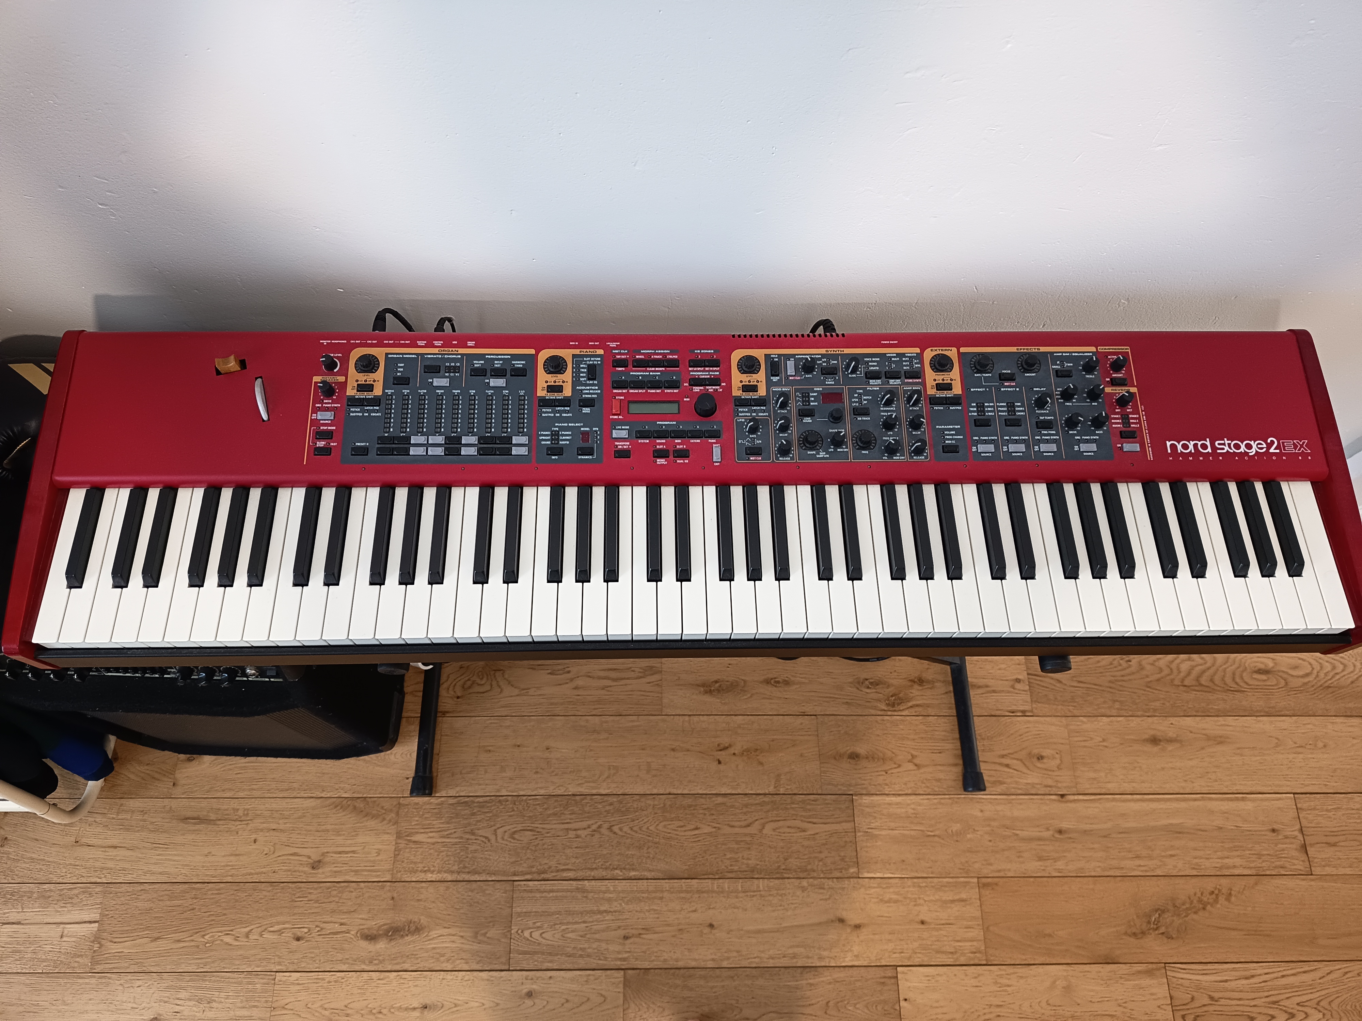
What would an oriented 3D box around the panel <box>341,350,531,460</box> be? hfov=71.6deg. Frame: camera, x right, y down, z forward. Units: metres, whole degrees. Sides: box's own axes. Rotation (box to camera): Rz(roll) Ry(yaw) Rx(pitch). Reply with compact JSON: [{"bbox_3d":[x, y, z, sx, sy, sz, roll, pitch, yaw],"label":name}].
[{"bbox_3d":[-0.237,-0.105,0.926,0.184,0.015,0.121,0,73,-2],"label":"panel"}]

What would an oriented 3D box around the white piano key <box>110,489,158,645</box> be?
[{"bbox_3d":[-0.512,0.053,0.904,0.023,0.021,0.151,0,67,-2],"label":"white piano key"}]

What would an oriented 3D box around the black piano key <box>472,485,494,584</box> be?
[{"bbox_3d":[-0.189,0.023,0.909,0.013,0.013,0.096,0,67,-2],"label":"black piano key"}]

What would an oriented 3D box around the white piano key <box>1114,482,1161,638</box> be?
[{"bbox_3d":[0.435,0.047,0.923,0.023,0.021,0.150,0,67,-2],"label":"white piano key"}]

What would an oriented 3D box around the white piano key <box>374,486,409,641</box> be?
[{"bbox_3d":[-0.271,0.052,0.906,0.023,0.021,0.151,0,67,-2],"label":"white piano key"}]

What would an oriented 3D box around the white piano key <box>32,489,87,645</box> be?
[{"bbox_3d":[-0.576,0.053,0.891,0.023,0.020,0.151,0,67,-2],"label":"white piano key"}]

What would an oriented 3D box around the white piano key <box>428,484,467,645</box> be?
[{"bbox_3d":[-0.223,0.051,0.902,0.023,0.021,0.150,0,67,-2],"label":"white piano key"}]

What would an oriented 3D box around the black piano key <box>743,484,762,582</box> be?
[{"bbox_3d":[0.070,0.020,0.912,0.013,0.013,0.099,0,67,-2],"label":"black piano key"}]

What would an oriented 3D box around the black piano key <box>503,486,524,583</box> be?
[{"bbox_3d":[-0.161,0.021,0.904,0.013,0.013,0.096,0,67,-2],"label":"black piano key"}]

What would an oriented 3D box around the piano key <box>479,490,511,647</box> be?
[{"bbox_3d":[-0.174,0.051,0.908,0.023,0.022,0.151,0,67,-2],"label":"piano key"}]

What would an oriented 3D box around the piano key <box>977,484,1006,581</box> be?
[{"bbox_3d":[0.305,0.019,0.924,0.013,0.013,0.096,0,67,-2],"label":"piano key"}]

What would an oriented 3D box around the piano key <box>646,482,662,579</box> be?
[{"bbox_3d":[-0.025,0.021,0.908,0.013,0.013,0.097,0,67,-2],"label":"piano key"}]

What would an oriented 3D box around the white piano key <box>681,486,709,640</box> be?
[{"bbox_3d":[0.011,0.049,0.909,0.023,0.020,0.151,0,67,-2],"label":"white piano key"}]

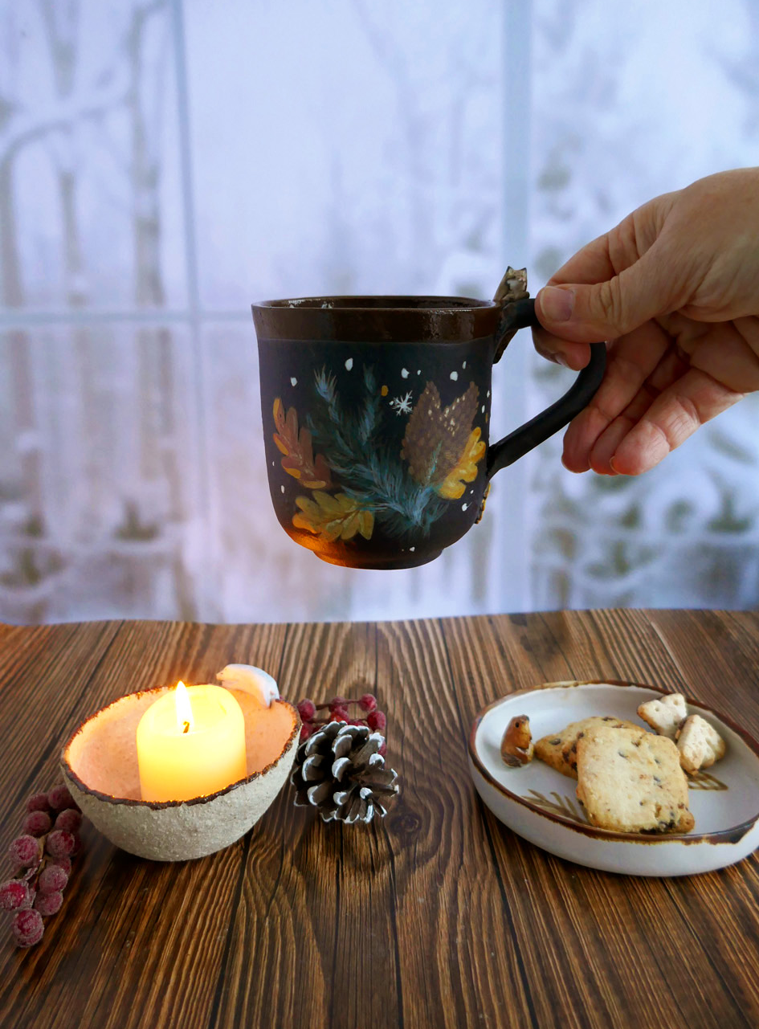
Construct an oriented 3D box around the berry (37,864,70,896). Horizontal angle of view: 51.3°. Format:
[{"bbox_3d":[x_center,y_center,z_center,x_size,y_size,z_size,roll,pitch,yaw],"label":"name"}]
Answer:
[{"bbox_3d":[-0.130,0.146,0.316,0.011,0.011,0.011,0,18,0],"label":"berry"}]

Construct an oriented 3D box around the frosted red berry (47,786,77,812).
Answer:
[{"bbox_3d":[-0.146,0.131,0.364,0.012,0.012,0.012,0,18,0],"label":"frosted red berry"}]

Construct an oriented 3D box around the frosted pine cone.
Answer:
[{"bbox_3d":[-0.016,0.122,0.374,0.051,0.045,0.049,0,18,0],"label":"frosted pine cone"}]

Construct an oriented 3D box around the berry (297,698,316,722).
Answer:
[{"bbox_3d":[-0.041,0.110,0.442,0.011,0.011,0.011,0,18,0],"label":"berry"}]

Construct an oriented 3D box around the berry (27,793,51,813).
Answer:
[{"bbox_3d":[-0.159,0.136,0.369,0.011,0.011,0.011,0,18,0],"label":"berry"}]

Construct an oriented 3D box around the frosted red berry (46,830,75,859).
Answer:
[{"bbox_3d":[-0.134,0.138,0.332,0.011,0.012,0.011,0,18,0],"label":"frosted red berry"}]

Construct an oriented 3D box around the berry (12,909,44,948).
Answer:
[{"bbox_3d":[-0.135,0.158,0.302,0.012,0.012,0.012,0,18,0],"label":"berry"}]

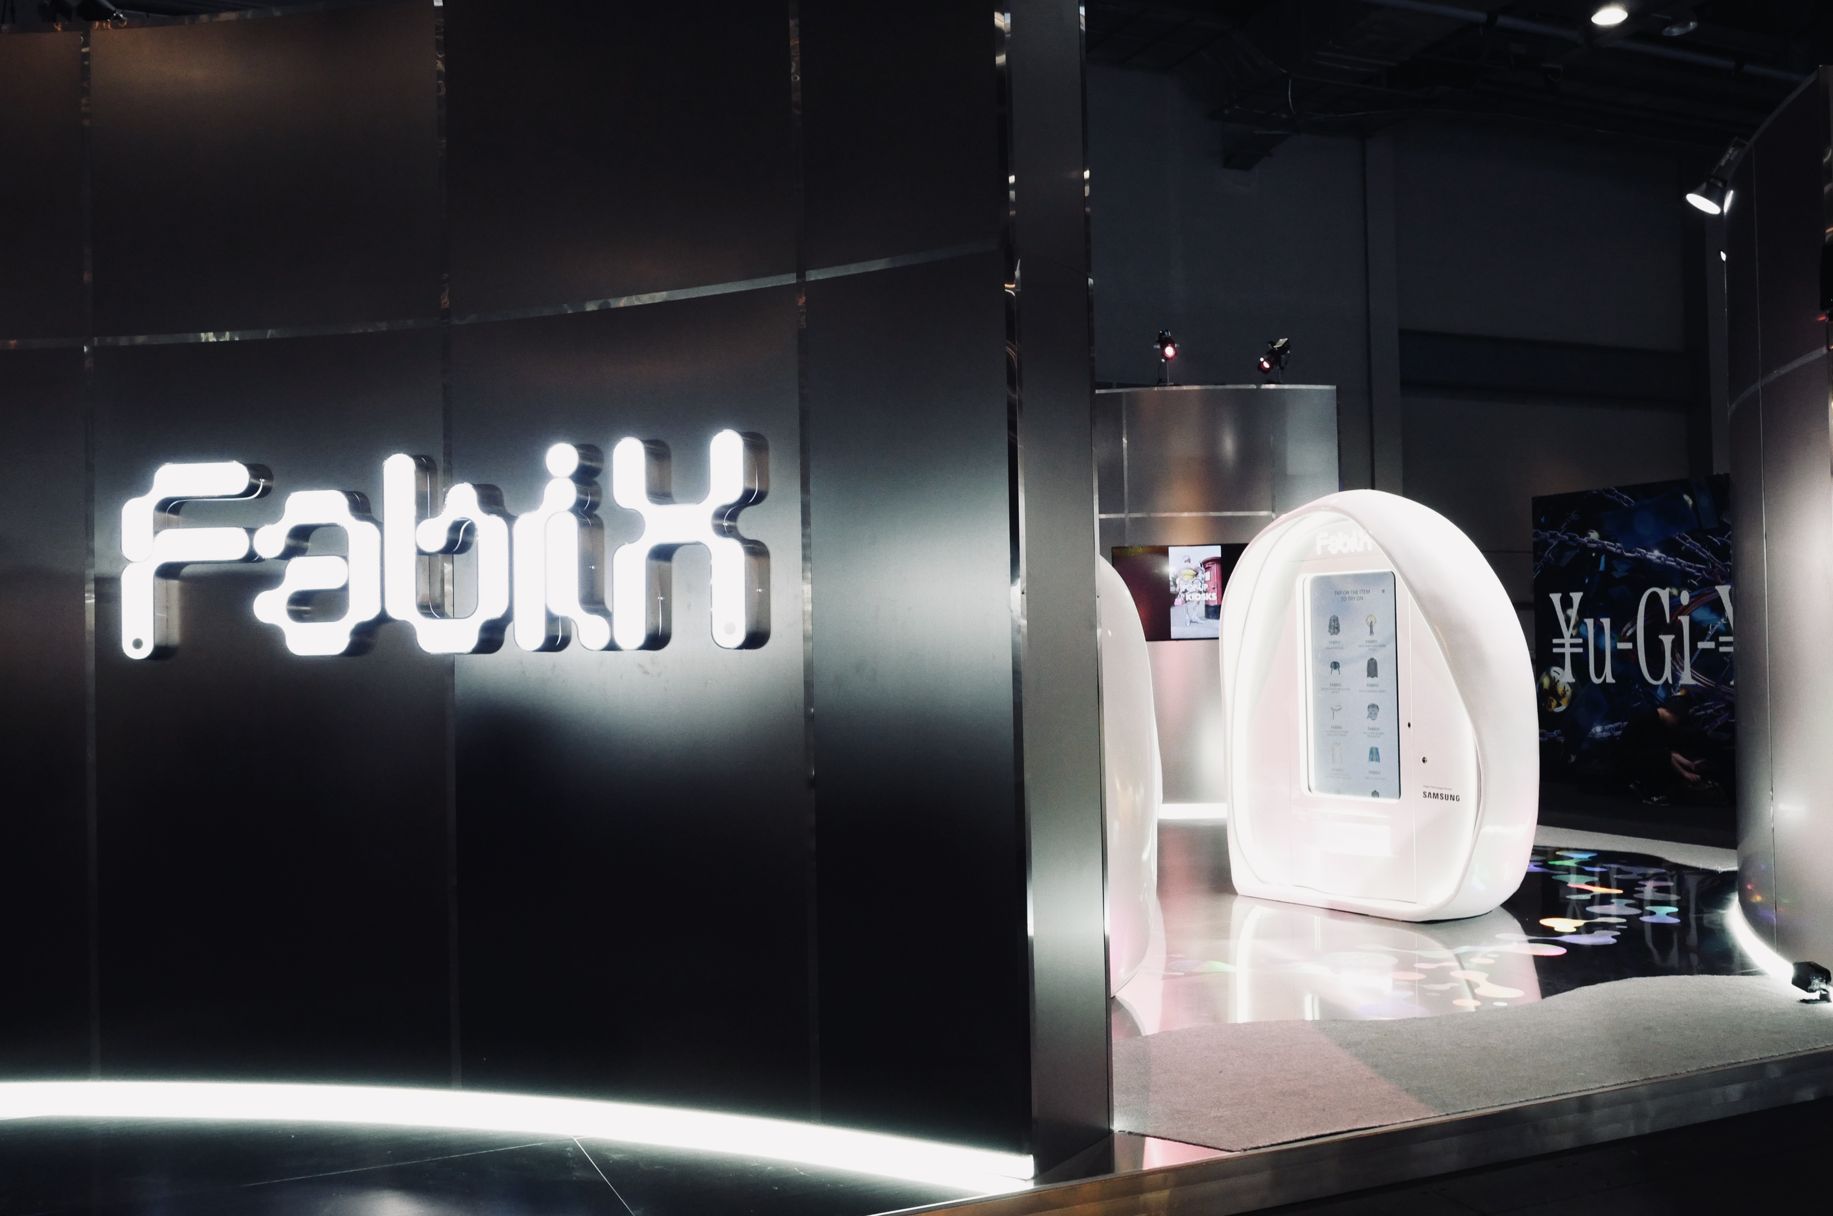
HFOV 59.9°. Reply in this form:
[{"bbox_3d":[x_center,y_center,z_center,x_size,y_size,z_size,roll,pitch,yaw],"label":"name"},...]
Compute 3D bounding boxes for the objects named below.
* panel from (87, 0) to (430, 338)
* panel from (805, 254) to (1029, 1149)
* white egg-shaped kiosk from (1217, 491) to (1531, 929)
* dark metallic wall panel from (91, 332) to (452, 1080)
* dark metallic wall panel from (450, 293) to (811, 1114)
[{"bbox_3d":[-2.136,-1.428,5.215,1.228,1.034,0.060,-2,-2,9],"label":"panel"},{"bbox_3d":[-0.007,0.255,4.441,0.650,2.428,0.060,-2,-2,30],"label":"panel"},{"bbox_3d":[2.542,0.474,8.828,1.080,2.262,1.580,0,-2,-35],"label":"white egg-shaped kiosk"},{"bbox_3d":[-2.094,0.326,5.162,1.228,2.428,0.060,-2,-2,9],"label":"dark metallic wall panel"},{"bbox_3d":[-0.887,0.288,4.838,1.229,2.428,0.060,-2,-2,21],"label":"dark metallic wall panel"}]

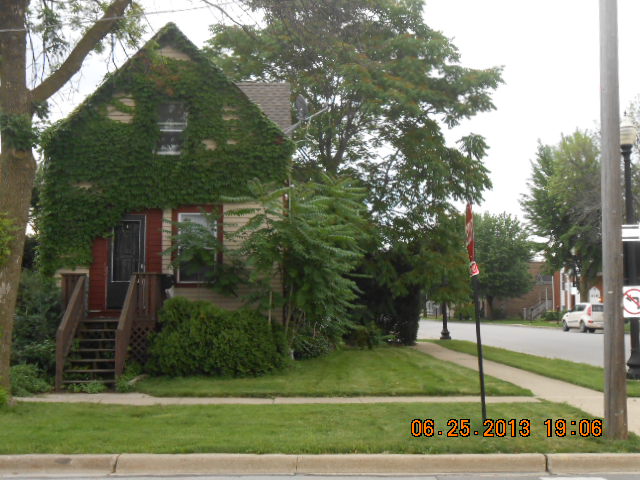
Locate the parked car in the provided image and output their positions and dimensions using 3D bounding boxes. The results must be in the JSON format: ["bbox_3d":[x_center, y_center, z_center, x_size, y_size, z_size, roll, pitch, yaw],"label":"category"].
[{"bbox_3d":[15.330,4.370,46.000,1.810,1.630,4.600,0,-4,0],"label":"parked car"}]

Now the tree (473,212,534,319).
[{"bbox_3d":[16.700,2.400,76.000,7.000,9.900,7.000,0,-4,0],"label":"tree"}]

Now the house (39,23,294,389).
[{"bbox_3d":[-3.420,-0.690,21.600,5.800,8.200,10.500,0,-4,0],"label":"house"}]

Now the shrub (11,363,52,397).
[{"bbox_3d":[-5.540,2.660,15.600,0.800,0.580,0.750,0,-4,0],"label":"shrub"}]

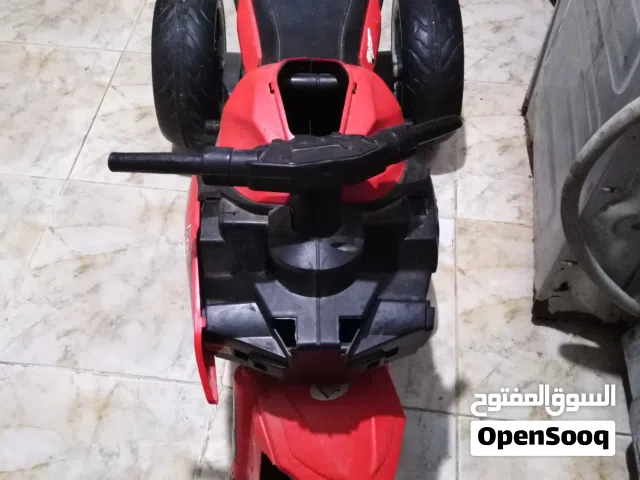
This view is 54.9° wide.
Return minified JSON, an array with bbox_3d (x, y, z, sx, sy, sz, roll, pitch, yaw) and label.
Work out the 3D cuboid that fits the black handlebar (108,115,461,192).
[{"bbox_3d":[-0.010,-0.101,0.720,0.440,0.060,0.108,-9,35,-15],"label":"black handlebar"}]

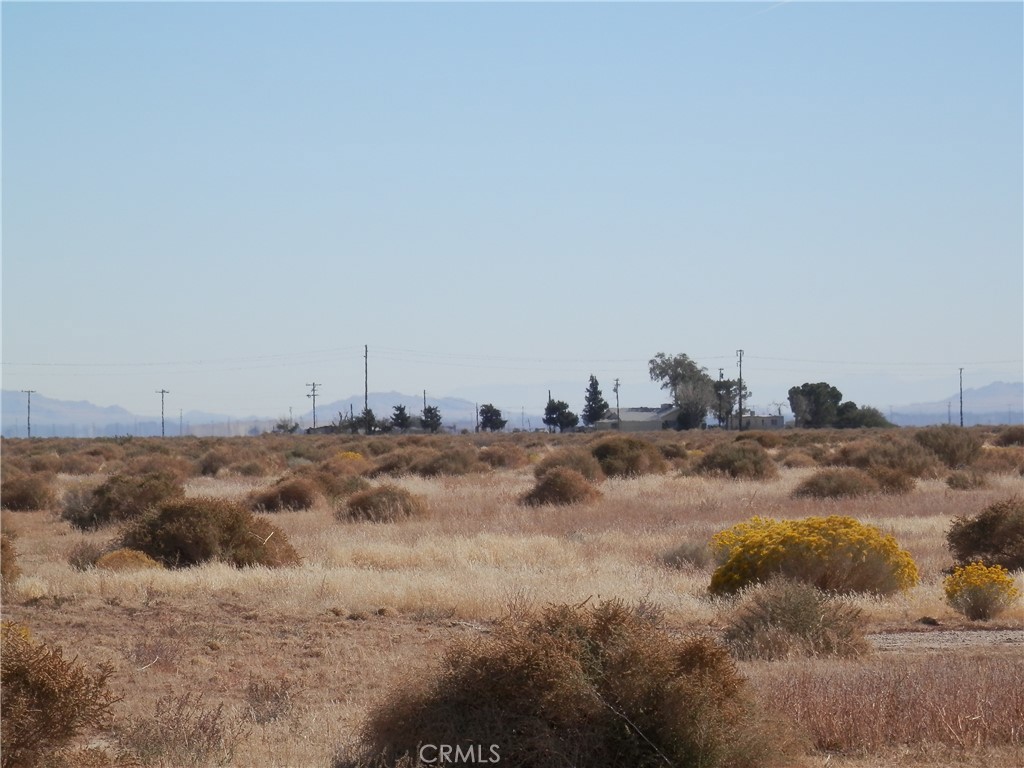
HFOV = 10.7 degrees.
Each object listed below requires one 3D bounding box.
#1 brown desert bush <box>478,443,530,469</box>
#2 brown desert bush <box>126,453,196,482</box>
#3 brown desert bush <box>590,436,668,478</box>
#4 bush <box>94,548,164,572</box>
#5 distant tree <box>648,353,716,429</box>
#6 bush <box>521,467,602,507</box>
[{"bbox_3d":[-0.256,2.460,187.000,1.780,0.920,1.700,-1,0,0],"label":"brown desert bush"},{"bbox_3d":[-11.016,2.640,172.000,2.200,0.974,1.870,-1,0,0],"label":"brown desert bush"},{"bbox_3d":[3.194,2.027,148.765,2.107,1.191,1.896,0,0,0],"label":"brown desert bush"},{"bbox_3d":[-4.328,2.000,62.000,0.782,0.295,0.650,-1,0,0],"label":"bush"},{"bbox_3d":[29.424,1.389,950.000,11.457,13.714,10.311,-1,0,0],"label":"distant tree"},{"bbox_3d":[0.880,1.859,97.295,1.448,0.779,1.303,0,0,0],"label":"bush"}]

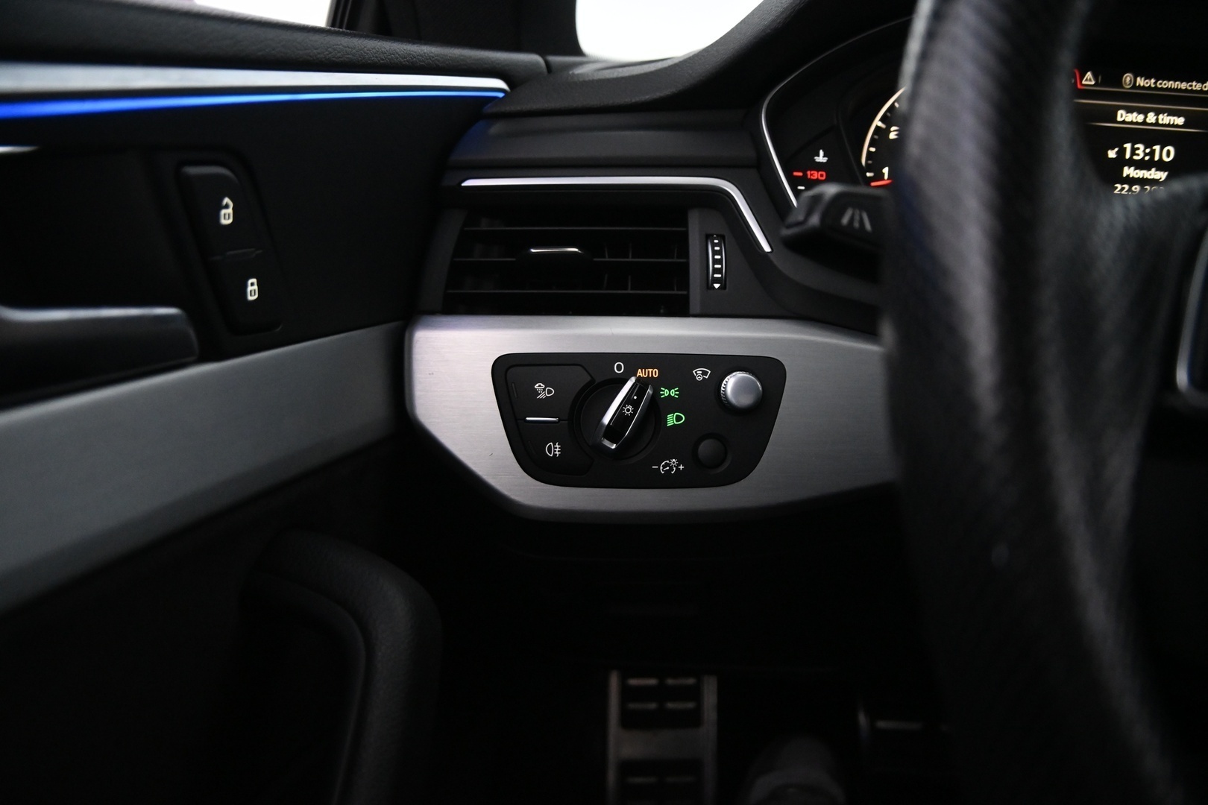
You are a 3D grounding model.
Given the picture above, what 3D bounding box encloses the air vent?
[{"bbox_3d":[-0.015,-0.055,0.975,0.096,0.041,0.030,0,8,2],"label":"air vent"}]

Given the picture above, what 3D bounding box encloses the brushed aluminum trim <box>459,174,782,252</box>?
[{"bbox_3d":[0.005,-0.073,0.975,0.122,0.028,0.020,0,8,2],"label":"brushed aluminum trim"}]

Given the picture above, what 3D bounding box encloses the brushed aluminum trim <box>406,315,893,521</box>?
[{"bbox_3d":[0.024,0.006,0.960,0.200,0.076,0.040,0,8,2],"label":"brushed aluminum trim"}]

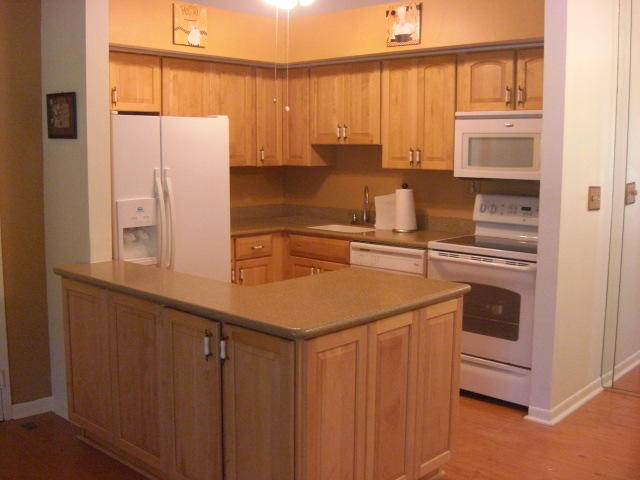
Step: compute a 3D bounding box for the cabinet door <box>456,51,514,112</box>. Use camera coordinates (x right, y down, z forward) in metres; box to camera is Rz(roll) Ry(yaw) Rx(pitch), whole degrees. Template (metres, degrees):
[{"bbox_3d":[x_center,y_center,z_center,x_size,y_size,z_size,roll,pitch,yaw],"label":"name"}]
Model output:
[{"bbox_3d":[1.024,-0.970,4.339,0.391,0.348,0.030,7,11,42],"label":"cabinet door"}]

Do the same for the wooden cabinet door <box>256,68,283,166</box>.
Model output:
[{"bbox_3d":[-0.398,-0.956,5.486,0.025,0.755,0.283,7,11,43],"label":"wooden cabinet door"}]

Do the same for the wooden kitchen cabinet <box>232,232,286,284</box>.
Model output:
[{"bbox_3d":[-0.667,0.372,5.422,0.604,0.861,0.530,7,10,41],"label":"wooden kitchen cabinet"}]

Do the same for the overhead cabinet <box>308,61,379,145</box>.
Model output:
[{"bbox_3d":[0.291,-1.016,5.324,0.680,0.589,0.322,7,10,41],"label":"overhead cabinet"}]

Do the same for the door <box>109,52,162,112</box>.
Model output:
[{"bbox_3d":[-1.204,-1.015,4.580,0.025,0.373,0.393,7,11,43],"label":"door"}]

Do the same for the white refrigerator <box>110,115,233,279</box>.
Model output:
[{"bbox_3d":[-1.163,0.073,4.470,0.861,1.713,0.846,7,10,41],"label":"white refrigerator"}]

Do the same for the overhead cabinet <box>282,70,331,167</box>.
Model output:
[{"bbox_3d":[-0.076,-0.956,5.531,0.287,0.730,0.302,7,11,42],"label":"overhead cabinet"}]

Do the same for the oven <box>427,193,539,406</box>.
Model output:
[{"bbox_3d":[1.160,0.347,4.477,0.747,1.188,0.643,7,10,41],"label":"oven"}]

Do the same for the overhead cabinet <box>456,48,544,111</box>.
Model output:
[{"bbox_3d":[1.280,-1.002,4.442,0.753,0.366,0.322,7,10,41],"label":"overhead cabinet"}]

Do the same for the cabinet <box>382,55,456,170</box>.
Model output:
[{"bbox_3d":[0.760,-0.853,4.802,0.593,0.730,0.332,7,11,42],"label":"cabinet"}]

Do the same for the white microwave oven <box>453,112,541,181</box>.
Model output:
[{"bbox_3d":[1.255,-0.590,4.375,0.752,0.410,0.350,7,11,42],"label":"white microwave oven"}]

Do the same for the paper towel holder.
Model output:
[{"bbox_3d":[0.610,-0.228,4.985,0.172,0.340,0.172,0,8,0],"label":"paper towel holder"}]

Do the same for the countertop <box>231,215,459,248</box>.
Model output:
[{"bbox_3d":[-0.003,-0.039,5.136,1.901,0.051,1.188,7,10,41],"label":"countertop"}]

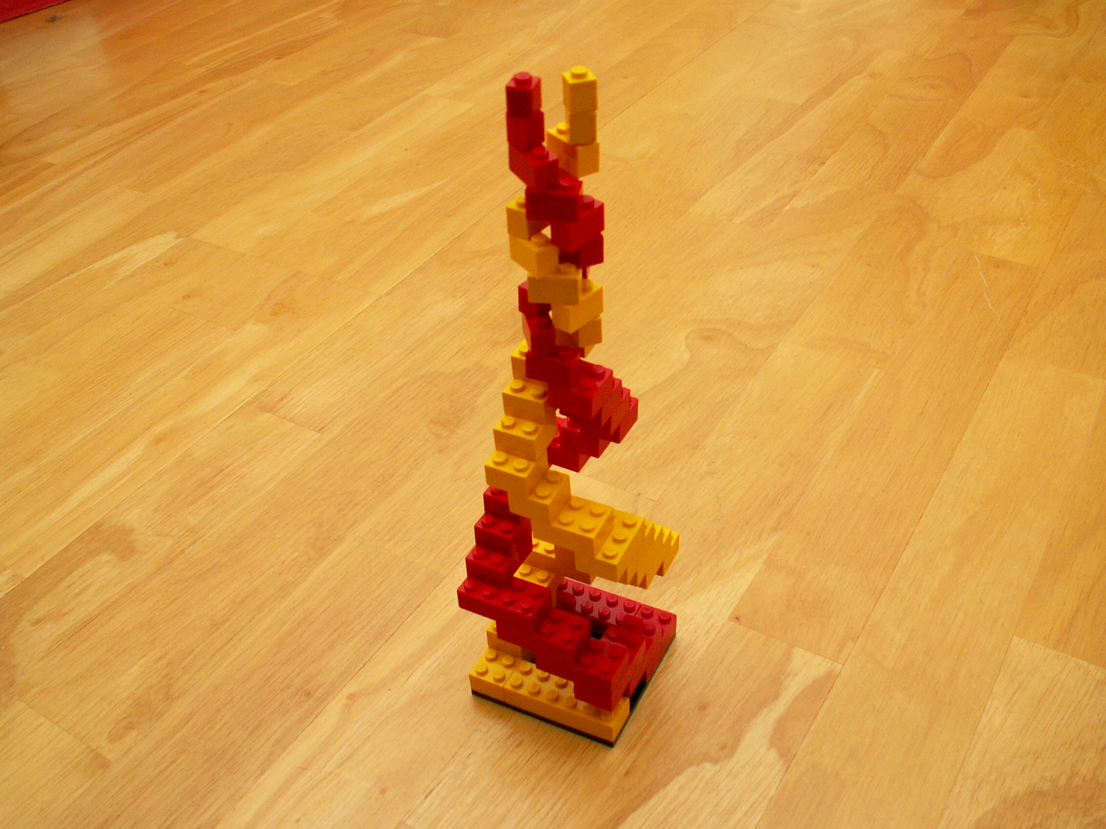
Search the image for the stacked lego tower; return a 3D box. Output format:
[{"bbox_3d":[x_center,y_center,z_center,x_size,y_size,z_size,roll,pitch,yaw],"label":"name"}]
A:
[{"bbox_3d":[0.004,0.005,0.390,0.064,0.255,0.064,16,43,23],"label":"stacked lego tower"}]

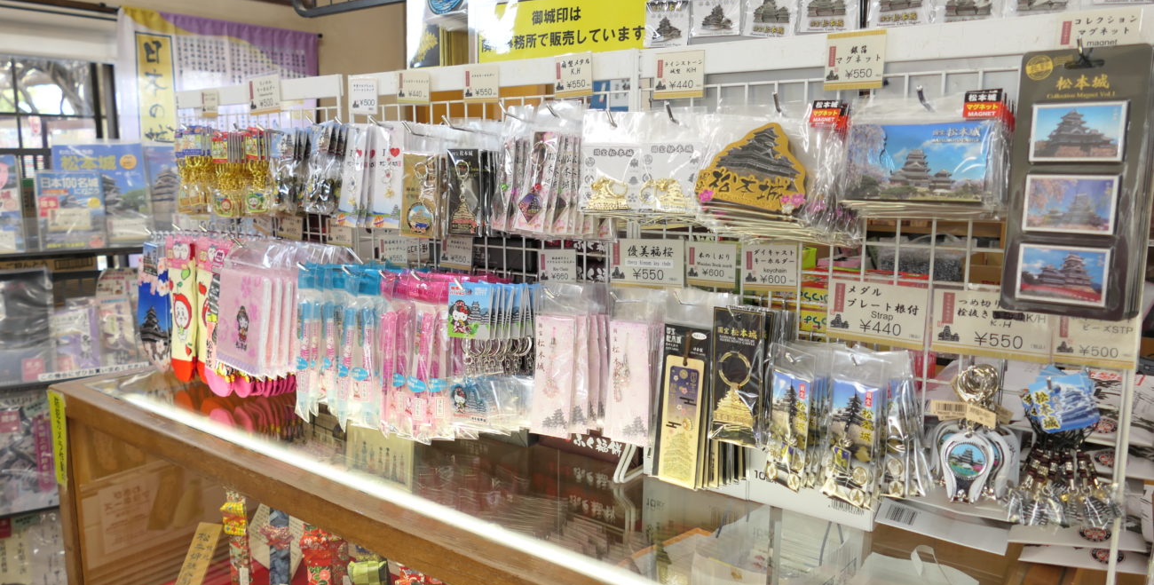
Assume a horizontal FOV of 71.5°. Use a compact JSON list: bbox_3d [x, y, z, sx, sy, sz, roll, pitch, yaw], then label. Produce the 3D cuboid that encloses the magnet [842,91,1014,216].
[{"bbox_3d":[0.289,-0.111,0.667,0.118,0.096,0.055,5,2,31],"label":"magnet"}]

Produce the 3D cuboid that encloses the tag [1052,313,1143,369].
[{"bbox_3d":[0.425,0.038,0.656,0.056,0.046,0.004,6,11,34],"label":"tag"}]

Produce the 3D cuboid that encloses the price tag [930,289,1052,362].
[{"bbox_3d":[0.362,0.030,0.702,0.094,0.053,0.004,5,10,31],"label":"price tag"}]

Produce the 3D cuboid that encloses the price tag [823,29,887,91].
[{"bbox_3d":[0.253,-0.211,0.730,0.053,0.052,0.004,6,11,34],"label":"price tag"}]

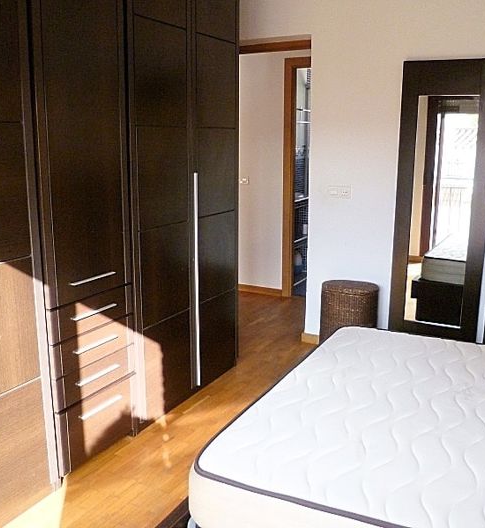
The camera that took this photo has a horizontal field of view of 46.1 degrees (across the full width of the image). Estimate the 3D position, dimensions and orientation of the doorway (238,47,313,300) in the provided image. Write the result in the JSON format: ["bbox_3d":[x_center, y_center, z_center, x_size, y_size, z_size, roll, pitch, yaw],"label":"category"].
[{"bbox_3d":[0.191,-0.539,4.314,0.820,2.100,0.200,7,14,27],"label":"doorway"}]

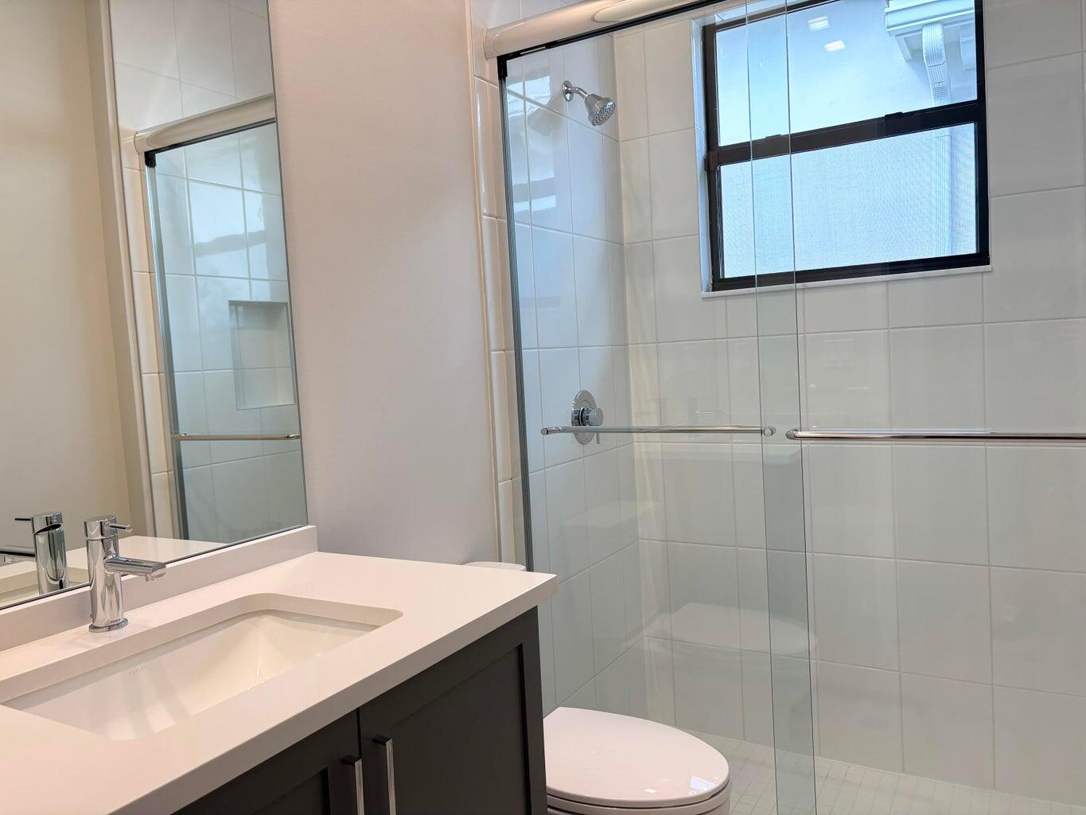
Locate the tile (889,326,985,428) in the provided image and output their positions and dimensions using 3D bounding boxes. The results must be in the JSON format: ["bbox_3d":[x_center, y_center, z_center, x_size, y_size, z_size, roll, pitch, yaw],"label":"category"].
[{"bbox_3d":[1.185,-0.065,2.454,0.252,0.356,0.010,-1,4,31],"label":"tile"}]

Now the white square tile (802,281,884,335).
[{"bbox_3d":[0.952,-0.311,2.568,0.252,0.144,0.010,-1,4,31],"label":"white square tile"}]

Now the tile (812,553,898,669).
[{"bbox_3d":[1.006,0.654,2.626,0.252,0.356,0.010,-1,4,31],"label":"tile"}]

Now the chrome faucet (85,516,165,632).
[{"bbox_3d":[-0.596,0.241,1.164,0.156,0.162,0.050,-1,4,31],"label":"chrome faucet"}]

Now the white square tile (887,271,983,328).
[{"bbox_3d":[1.171,-0.316,2.438,0.252,0.144,0.010,-1,4,31],"label":"white square tile"}]

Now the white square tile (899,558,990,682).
[{"bbox_3d":[1.225,0.649,2.496,0.252,0.356,0.010,-1,4,31],"label":"white square tile"}]

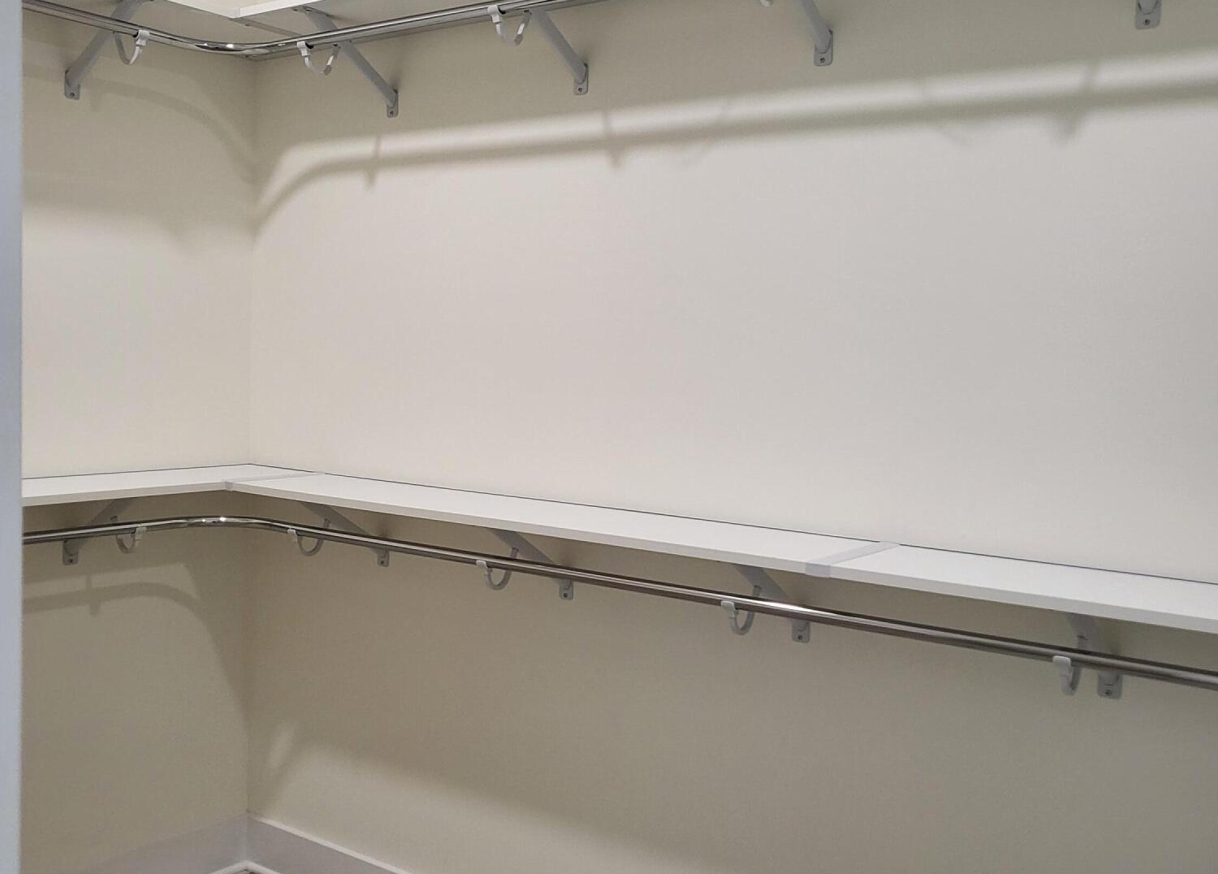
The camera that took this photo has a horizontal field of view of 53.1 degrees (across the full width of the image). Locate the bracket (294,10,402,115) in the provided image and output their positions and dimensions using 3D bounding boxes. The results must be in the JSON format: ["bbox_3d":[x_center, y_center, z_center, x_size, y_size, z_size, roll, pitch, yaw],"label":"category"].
[{"bbox_3d":[-0.588,-0.840,2.761,0.042,0.190,0.286,5,5,36],"label":"bracket"}]

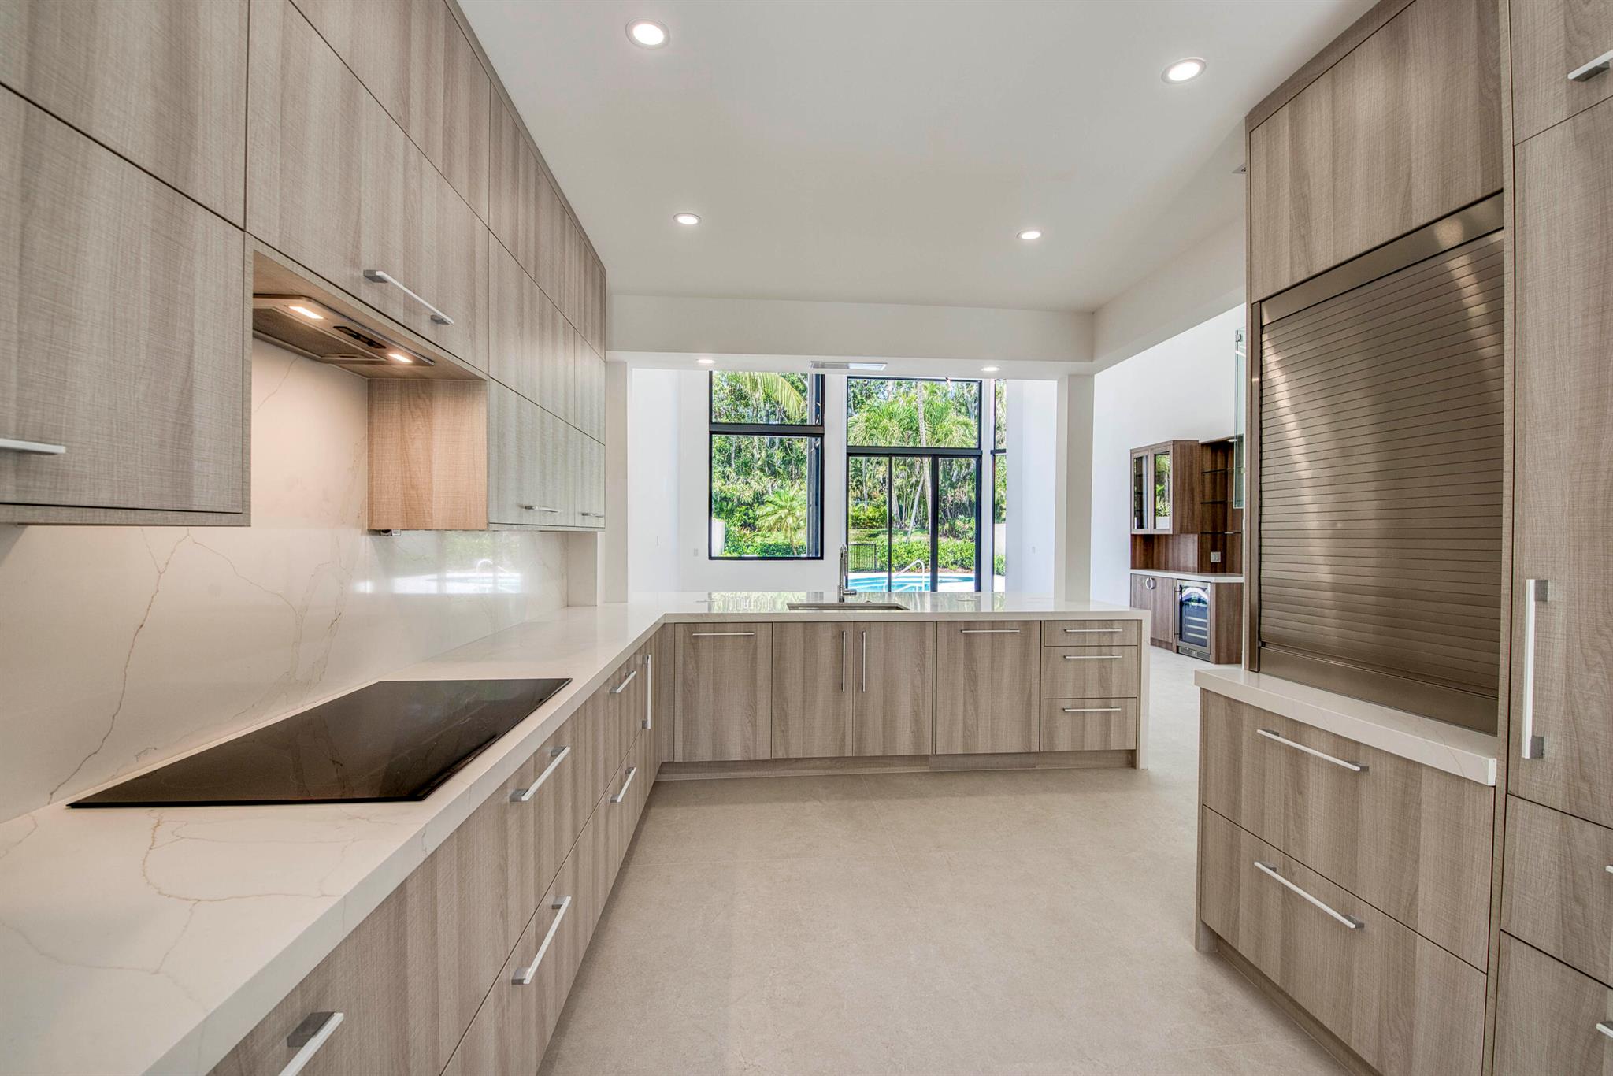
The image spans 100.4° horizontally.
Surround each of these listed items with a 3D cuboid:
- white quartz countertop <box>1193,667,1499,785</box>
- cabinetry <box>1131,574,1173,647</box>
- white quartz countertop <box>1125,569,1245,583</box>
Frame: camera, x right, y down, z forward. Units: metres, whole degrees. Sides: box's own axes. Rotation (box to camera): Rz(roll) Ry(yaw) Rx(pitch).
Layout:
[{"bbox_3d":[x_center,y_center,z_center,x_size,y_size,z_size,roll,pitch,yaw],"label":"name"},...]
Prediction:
[{"bbox_3d":[1.632,0.470,1.815,0.600,0.049,0.889,0,0,-4],"label":"white quartz countertop"},{"bbox_3d":[4.633,0.914,8.501,0.580,0.860,0.897,0,0,-4],"label":"cabinetry"},{"bbox_3d":[4.663,0.458,8.121,0.600,0.050,1.656,0,0,-4],"label":"white quartz countertop"}]

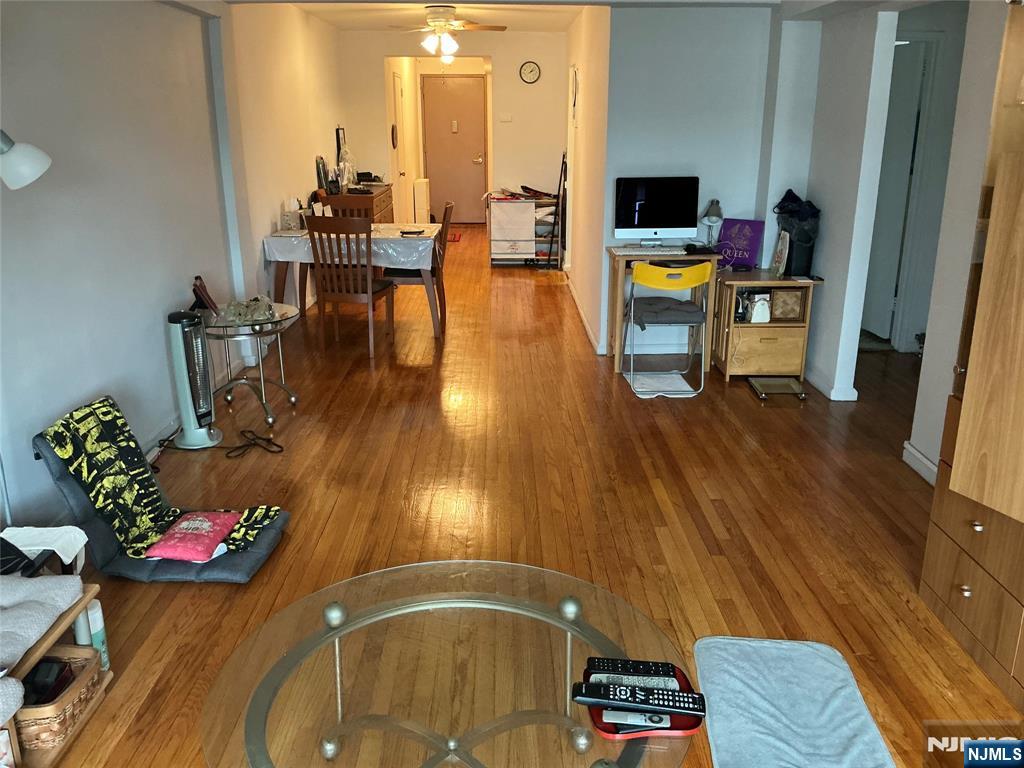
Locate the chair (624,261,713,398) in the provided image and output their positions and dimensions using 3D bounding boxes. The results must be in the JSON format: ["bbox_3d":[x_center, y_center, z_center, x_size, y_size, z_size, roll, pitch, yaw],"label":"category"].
[{"bbox_3d":[0.909,-0.377,4.946,0.450,0.760,0.470,0,17,-1],"label":"chair"}]

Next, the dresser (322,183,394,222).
[{"bbox_3d":[-1.539,-1.524,8.491,0.490,0.890,1.400,0,17,-1],"label":"dresser"}]

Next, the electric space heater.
[{"bbox_3d":[-1.562,-0.025,4.039,0.240,0.630,0.240,12,21,34],"label":"electric space heater"}]

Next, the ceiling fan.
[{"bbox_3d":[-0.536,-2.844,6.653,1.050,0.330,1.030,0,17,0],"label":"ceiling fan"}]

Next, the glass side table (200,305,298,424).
[{"bbox_3d":[-1.394,-0.098,4.319,0.600,0.540,0.600,0,17,0],"label":"glass side table"}]

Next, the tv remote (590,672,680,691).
[{"bbox_3d":[0.242,0.600,1.636,0.170,0.020,0.046,1,17,5],"label":"tv remote"}]

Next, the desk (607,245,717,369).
[{"bbox_3d":[0.944,-0.477,5.235,0.640,0.710,0.490,0,17,0],"label":"desk"}]

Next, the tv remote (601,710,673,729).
[{"bbox_3d":[0.231,0.625,1.541,0.124,0.009,0.032,1,17,4],"label":"tv remote"}]

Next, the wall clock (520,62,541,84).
[{"bbox_3d":[0.185,-3.161,8.415,0.225,0.230,0.040,0,17,0],"label":"wall clock"}]

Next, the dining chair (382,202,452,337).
[{"bbox_3d":[-0.691,-0.873,6.273,0.510,0.940,0.440,0,17,-1],"label":"dining chair"}]

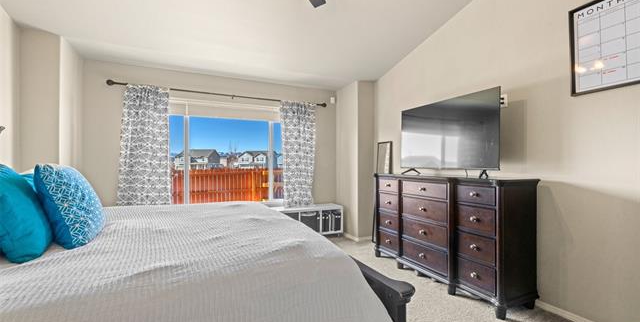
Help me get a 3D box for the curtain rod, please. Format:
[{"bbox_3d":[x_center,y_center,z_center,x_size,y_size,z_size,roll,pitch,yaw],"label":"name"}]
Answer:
[{"bbox_3d":[-1.240,-0.939,3.868,3.000,0.070,0.090,0,0,-26],"label":"curtain rod"}]

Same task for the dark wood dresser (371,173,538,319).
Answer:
[{"bbox_3d":[1.271,0.708,2.872,0.480,1.075,1.635,0,0,-26],"label":"dark wood dresser"}]

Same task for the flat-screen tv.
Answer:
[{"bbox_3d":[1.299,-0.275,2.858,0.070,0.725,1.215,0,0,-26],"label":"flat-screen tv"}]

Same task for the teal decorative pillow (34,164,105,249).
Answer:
[{"bbox_3d":[-1.560,0.260,1.680,0.170,0.460,0.450,-23,7,-17],"label":"teal decorative pillow"}]

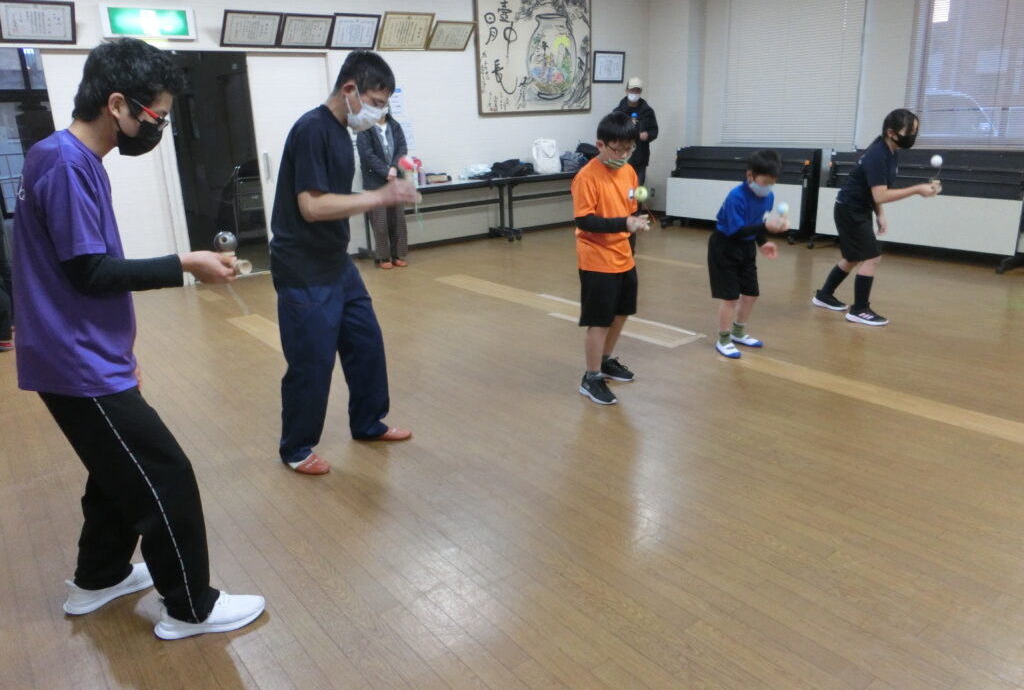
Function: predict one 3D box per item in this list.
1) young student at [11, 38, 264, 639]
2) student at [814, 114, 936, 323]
[{"bbox_3d":[-1.050,0.024,2.058,0.620,1.640,0.490,-10,19,-24],"label":"young student"},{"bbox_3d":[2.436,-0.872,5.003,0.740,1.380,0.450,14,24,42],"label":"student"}]

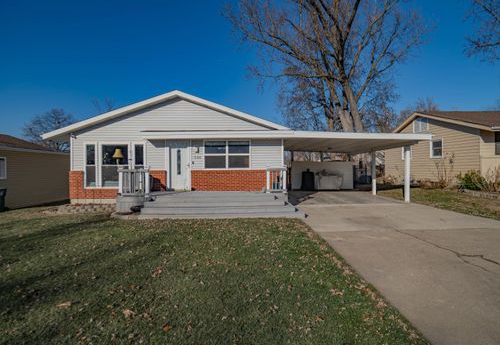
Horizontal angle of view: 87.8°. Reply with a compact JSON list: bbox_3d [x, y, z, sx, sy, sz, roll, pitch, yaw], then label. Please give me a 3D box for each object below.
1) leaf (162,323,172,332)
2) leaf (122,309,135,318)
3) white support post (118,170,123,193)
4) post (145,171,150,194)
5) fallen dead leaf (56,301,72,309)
[{"bbox_3d":[-0.772,1.450,2.432,0.095,0.040,0.090,0,0,0],"label":"leaf"},{"bbox_3d":[-1.249,1.450,2.674,0.125,0.040,0.100,0,0,0],"label":"leaf"},{"bbox_3d":[-4.767,0.388,9.600,0.125,0.900,0.125,0,0,0],"label":"white support post"},{"bbox_3d":[-3.745,0.420,9.500,0.130,0.900,0.130,0,0,0],"label":"post"},{"bbox_3d":[-2.022,1.450,2.835,0.165,0.045,0.110,0,0,0],"label":"fallen dead leaf"}]

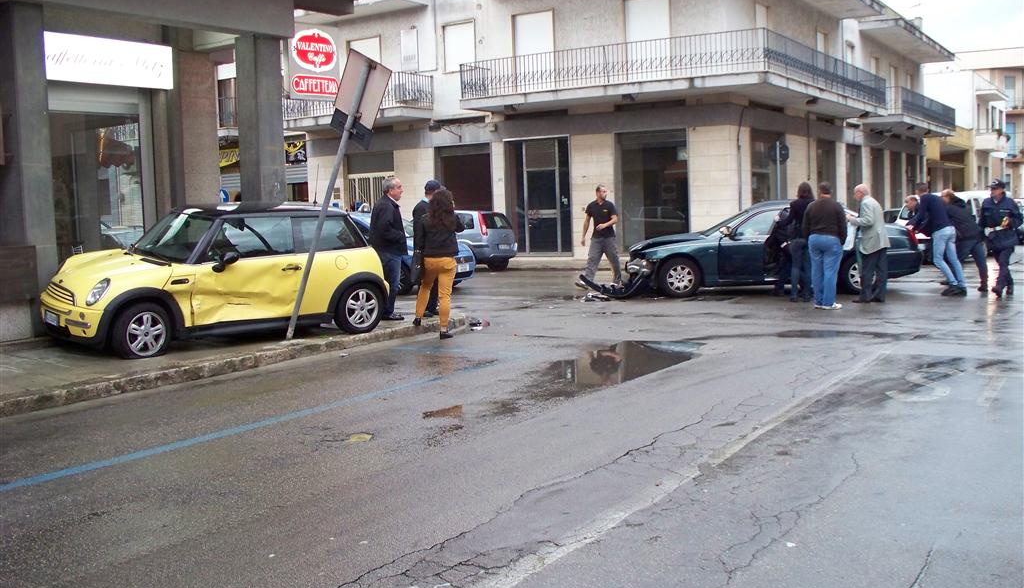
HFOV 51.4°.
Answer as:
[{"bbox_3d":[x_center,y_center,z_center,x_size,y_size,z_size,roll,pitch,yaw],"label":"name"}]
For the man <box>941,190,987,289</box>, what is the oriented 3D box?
[{"bbox_3d":[6.781,-0.809,16.100,0.900,1.570,0.550,-1,4,7],"label":"man"}]

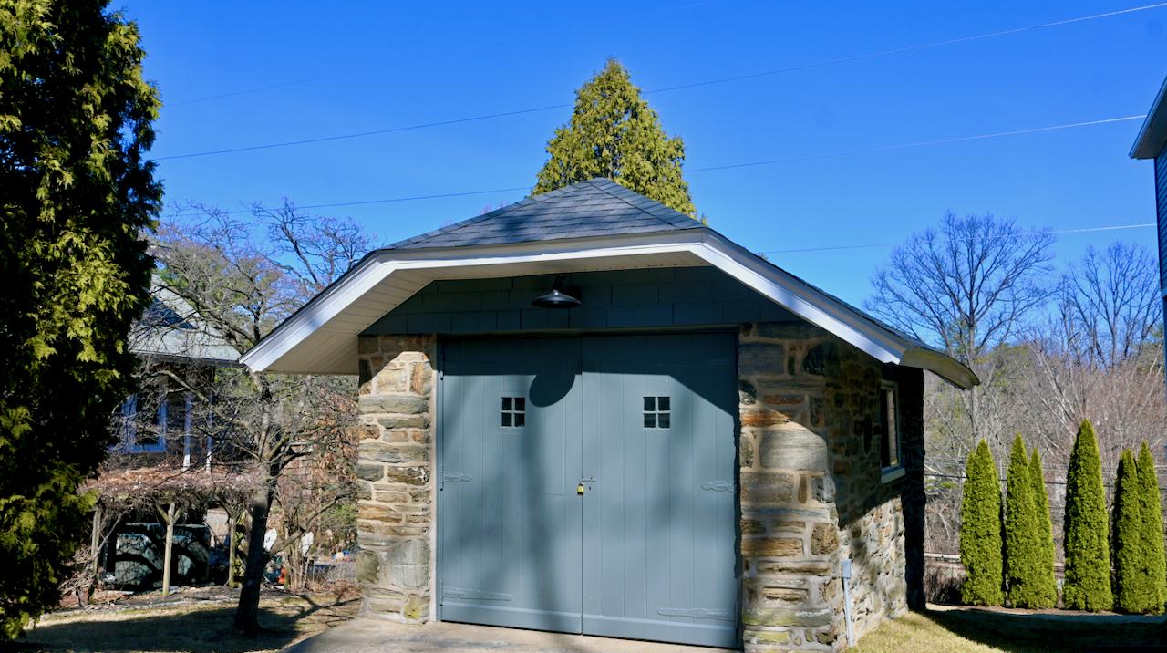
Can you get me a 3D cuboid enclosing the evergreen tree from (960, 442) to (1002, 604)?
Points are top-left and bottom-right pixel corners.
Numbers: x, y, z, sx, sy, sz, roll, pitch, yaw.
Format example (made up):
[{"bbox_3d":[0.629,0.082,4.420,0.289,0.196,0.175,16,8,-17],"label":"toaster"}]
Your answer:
[{"bbox_3d":[5.851,2.875,14.300,0.630,2.430,0.630,0,-4,0],"label":"evergreen tree"}]

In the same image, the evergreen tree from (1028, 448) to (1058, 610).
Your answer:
[{"bbox_3d":[6.635,2.948,14.200,0.580,2.330,0.580,0,-4,0],"label":"evergreen tree"}]

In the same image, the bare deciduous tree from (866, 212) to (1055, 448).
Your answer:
[{"bbox_3d":[18.695,2.317,48.000,9.300,15.500,9.000,0,-4,0],"label":"bare deciduous tree"}]

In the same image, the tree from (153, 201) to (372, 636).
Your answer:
[{"bbox_3d":[-2.758,0.782,8.300,2.150,3.750,2.100,0,-4,0],"label":"tree"}]

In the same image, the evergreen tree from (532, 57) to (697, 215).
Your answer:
[{"bbox_3d":[0.472,-0.022,16.000,3.600,8.800,3.500,0,-4,0],"label":"evergreen tree"}]

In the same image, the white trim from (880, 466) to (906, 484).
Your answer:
[{"bbox_3d":[2.877,1.379,9.000,0.120,0.100,0.880,-2,-5,24],"label":"white trim"}]

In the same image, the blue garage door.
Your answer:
[{"bbox_3d":[-0.019,1.188,7.350,2.400,2.250,0.100,-2,-5,22],"label":"blue garage door"}]

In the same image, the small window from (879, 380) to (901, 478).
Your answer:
[{"bbox_3d":[2.852,0.932,9.000,0.120,0.860,0.800,-2,-5,24],"label":"small window"}]

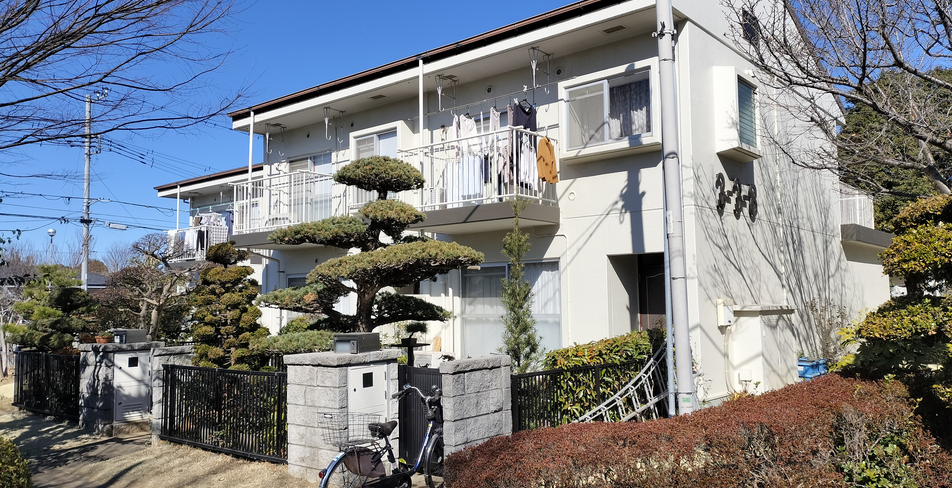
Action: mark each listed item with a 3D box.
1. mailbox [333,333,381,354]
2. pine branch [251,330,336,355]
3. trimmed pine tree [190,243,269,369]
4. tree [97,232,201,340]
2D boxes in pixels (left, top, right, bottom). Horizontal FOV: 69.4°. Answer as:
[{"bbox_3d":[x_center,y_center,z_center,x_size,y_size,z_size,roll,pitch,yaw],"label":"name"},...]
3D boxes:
[{"bbox_3d":[-1.204,1.002,6.946,0.370,0.170,0.270,-4,-5,41],"label":"mailbox"},{"bbox_3d":[-2.074,1.132,7.900,1.100,0.300,0.750,1,-4,-15],"label":"pine branch"},{"bbox_3d":[-3.220,1.248,9.067,1.050,2.500,1.050,-4,-5,41],"label":"trimmed pine tree"},{"bbox_3d":[-5.631,1.293,12.079,1.850,3.050,1.800,-4,-5,41],"label":"tree"}]

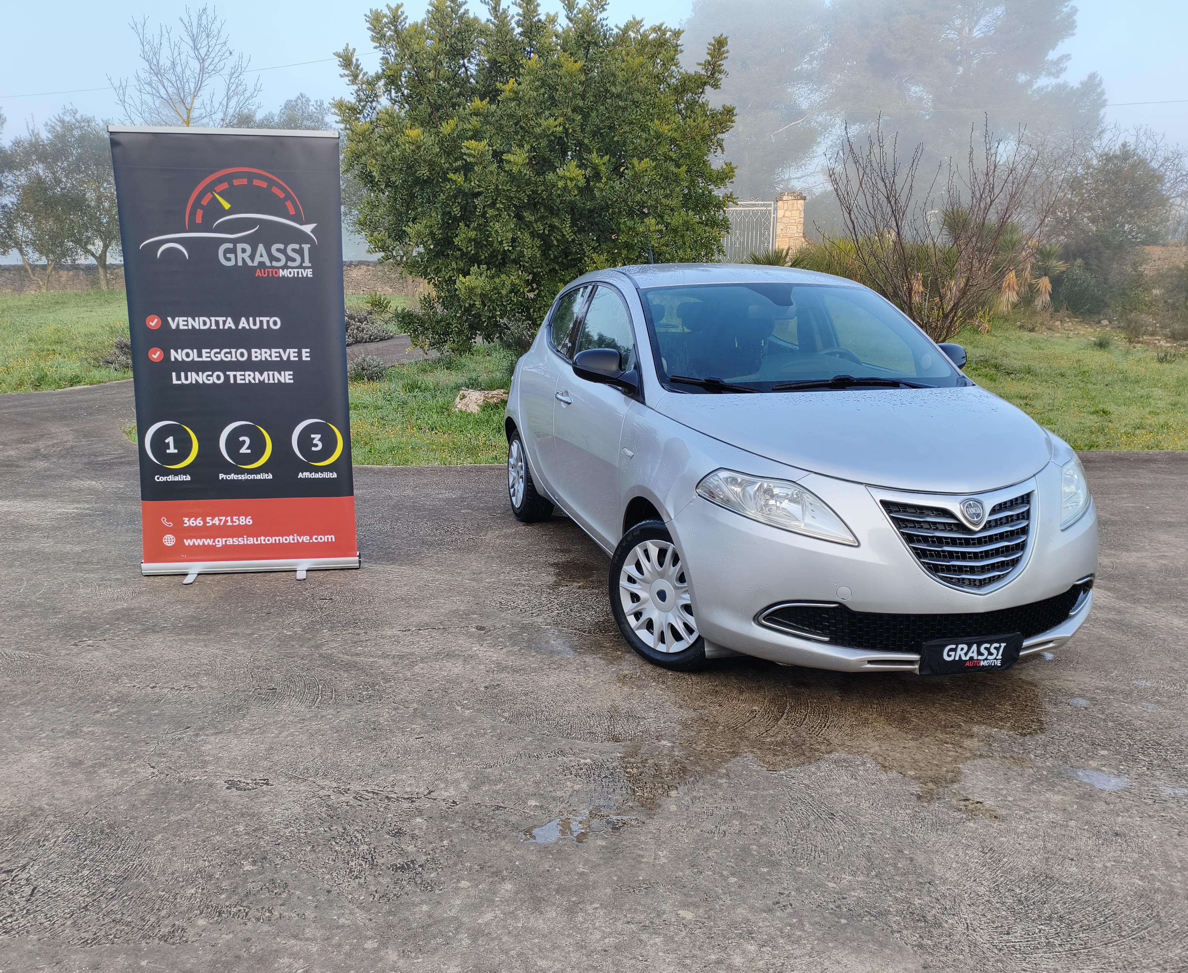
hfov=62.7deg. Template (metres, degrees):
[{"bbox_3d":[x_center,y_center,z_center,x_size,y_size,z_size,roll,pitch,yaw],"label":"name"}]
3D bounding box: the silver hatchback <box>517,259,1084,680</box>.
[{"bbox_3d":[0.685,-0.325,4.885,1.760,1.520,3.840,-4,13,-17],"label":"silver hatchback"}]

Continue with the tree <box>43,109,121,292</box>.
[{"bbox_3d":[-18.704,-10.872,37.000,4.503,6.850,4.300,0,12,0],"label":"tree"}]

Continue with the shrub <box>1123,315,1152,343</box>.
[{"bbox_3d":[10.872,-3.154,19.500,0.588,0.568,0.600,0,12,0],"label":"shrub"}]

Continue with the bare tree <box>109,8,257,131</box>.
[{"bbox_3d":[-10.048,-7.988,24.000,3.695,7.714,3.600,0,12,0],"label":"bare tree"}]

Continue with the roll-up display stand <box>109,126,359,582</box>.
[{"bbox_3d":[-1.715,-0.587,4.700,1.030,2.100,0.320,-2,13,-8],"label":"roll-up display stand"}]

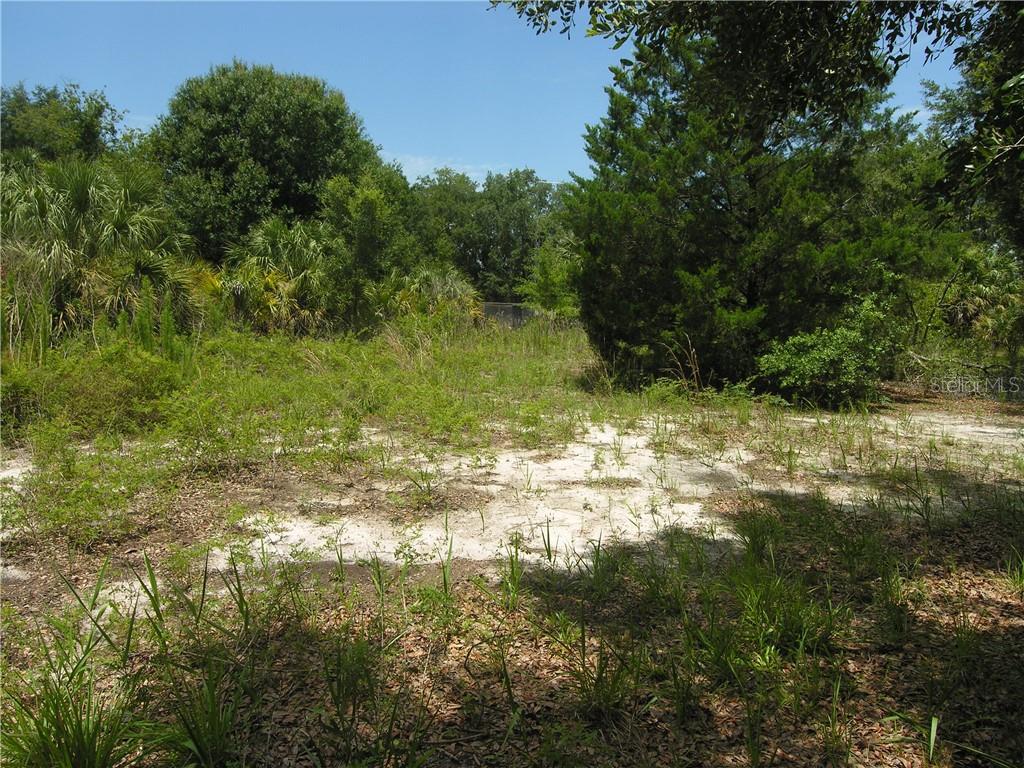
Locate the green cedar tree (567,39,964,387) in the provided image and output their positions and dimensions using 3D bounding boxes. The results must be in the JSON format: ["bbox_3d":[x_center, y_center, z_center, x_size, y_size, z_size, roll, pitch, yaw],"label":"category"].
[{"bbox_3d":[4.718,-3.151,13.214,7.410,6.230,5.800,0,7,0],"label":"green cedar tree"}]

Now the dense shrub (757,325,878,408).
[{"bbox_3d":[4.681,-0.315,10.842,1.890,1.180,1.600,0,7,0],"label":"dense shrub"}]

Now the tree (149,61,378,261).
[{"bbox_3d":[-10.800,-7.950,31.000,9.600,11.800,8.800,0,7,0],"label":"tree"}]

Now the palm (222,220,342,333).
[{"bbox_3d":[-6.819,-3.099,21.281,3.600,3.760,3.400,0,7,0],"label":"palm"}]

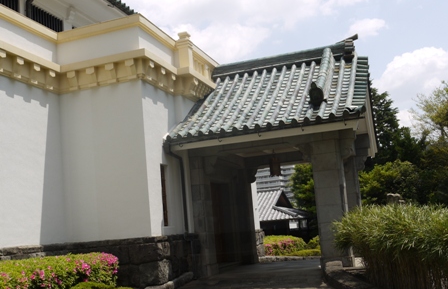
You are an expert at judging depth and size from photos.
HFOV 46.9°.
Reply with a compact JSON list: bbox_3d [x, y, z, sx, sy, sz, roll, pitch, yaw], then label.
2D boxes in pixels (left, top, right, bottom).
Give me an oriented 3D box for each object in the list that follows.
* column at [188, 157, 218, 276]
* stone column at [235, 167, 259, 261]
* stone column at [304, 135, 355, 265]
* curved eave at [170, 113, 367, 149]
[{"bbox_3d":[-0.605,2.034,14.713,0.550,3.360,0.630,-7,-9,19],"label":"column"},{"bbox_3d":[0.808,2.571,18.645,0.580,3.350,0.640,-7,-9,19],"label":"stone column"},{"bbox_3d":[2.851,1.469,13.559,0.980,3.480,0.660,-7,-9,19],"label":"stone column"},{"bbox_3d":[0.901,-0.266,12.791,5.120,0.360,0.420,-7,-9,19],"label":"curved eave"}]

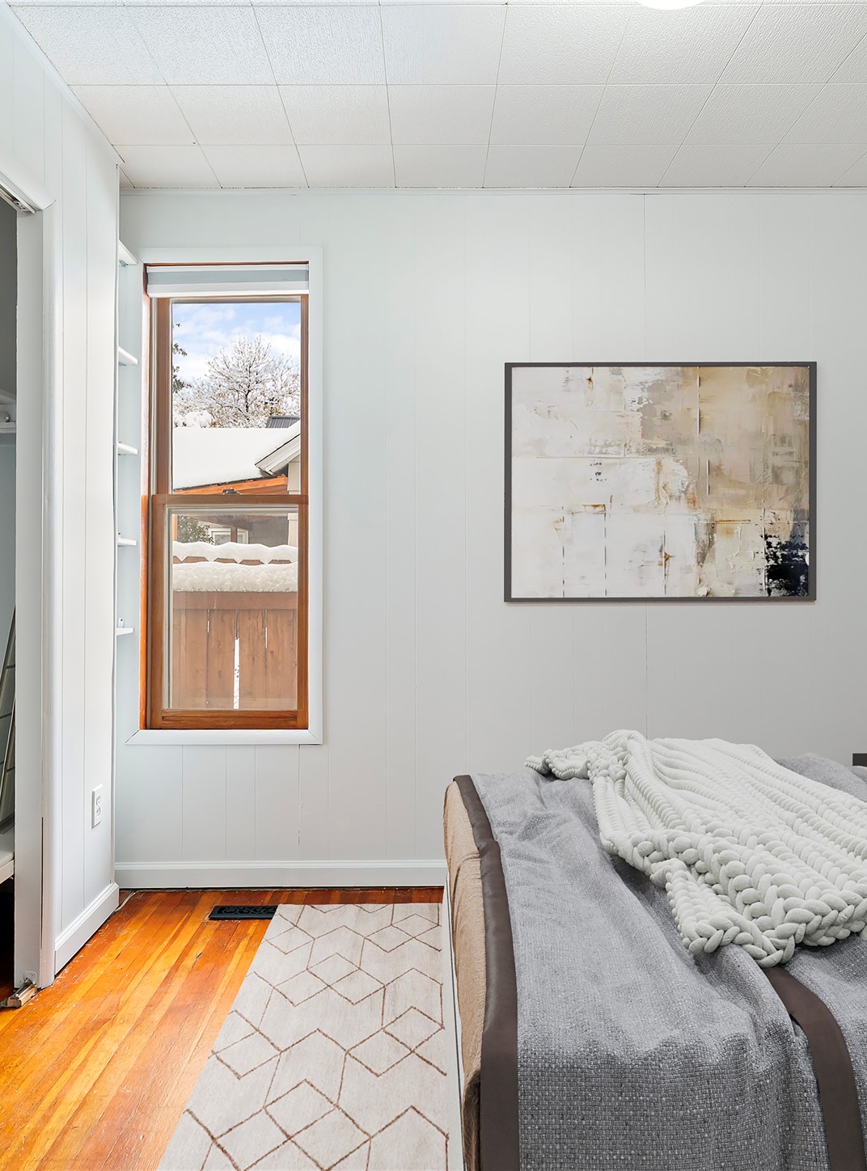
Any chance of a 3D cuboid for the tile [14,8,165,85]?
[{"bbox_3d":[-0.877,-1.393,2.012,0.281,0.018,0.297,0,0,0],"label":"tile"}]

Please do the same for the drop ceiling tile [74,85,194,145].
[{"bbox_3d":[-0.880,-1.397,2.318,0.285,0.018,0.305,0,1,0],"label":"drop ceiling tile"}]

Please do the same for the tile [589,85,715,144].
[{"bbox_3d":[0.634,-1.396,2.315,0.305,0.018,0.305,0,1,0],"label":"tile"}]

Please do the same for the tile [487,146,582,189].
[{"bbox_3d":[0.327,-1.400,2.600,0.305,0.016,0.267,0,0,0],"label":"tile"}]

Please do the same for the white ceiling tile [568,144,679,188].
[{"bbox_3d":[0.632,-1.401,2.600,0.305,0.016,0.267,0,0,0],"label":"white ceiling tile"}]

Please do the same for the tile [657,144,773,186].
[{"bbox_3d":[0.939,-1.400,2.602,0.305,0.018,0.270,0,1,0],"label":"tile"}]

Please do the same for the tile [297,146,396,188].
[{"bbox_3d":[-0.280,-1.401,2.604,0.305,0.018,0.270,0,1,0],"label":"tile"}]

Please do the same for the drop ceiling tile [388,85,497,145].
[{"bbox_3d":[0.023,-1.398,2.316,0.305,0.016,0.301,0,0,0],"label":"drop ceiling tile"}]

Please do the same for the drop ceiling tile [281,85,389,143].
[{"bbox_3d":[-0.282,-1.397,2.315,0.305,0.016,0.301,0,0,0],"label":"drop ceiling tile"}]

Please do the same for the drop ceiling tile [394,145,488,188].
[{"bbox_3d":[0.023,-1.399,2.600,0.305,0.016,0.267,0,0,0],"label":"drop ceiling tile"}]

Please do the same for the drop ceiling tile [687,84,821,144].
[{"bbox_3d":[0.939,-1.400,2.312,0.305,0.018,0.297,0,0,0],"label":"drop ceiling tile"}]

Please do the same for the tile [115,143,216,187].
[{"bbox_3d":[-0.890,-1.402,2.605,0.305,0.018,0.270,0,1,0],"label":"tile"}]

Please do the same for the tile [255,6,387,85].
[{"bbox_3d":[-0.280,-1.395,2.013,0.305,0.018,0.297,0,0,0],"label":"tile"}]

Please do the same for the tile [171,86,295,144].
[{"bbox_3d":[-0.585,-1.397,2.317,0.305,0.018,0.305,0,1,0],"label":"tile"}]

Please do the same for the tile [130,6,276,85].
[{"bbox_3d":[-0.586,-1.395,2.016,0.305,0.016,0.298,0,0,0],"label":"tile"}]

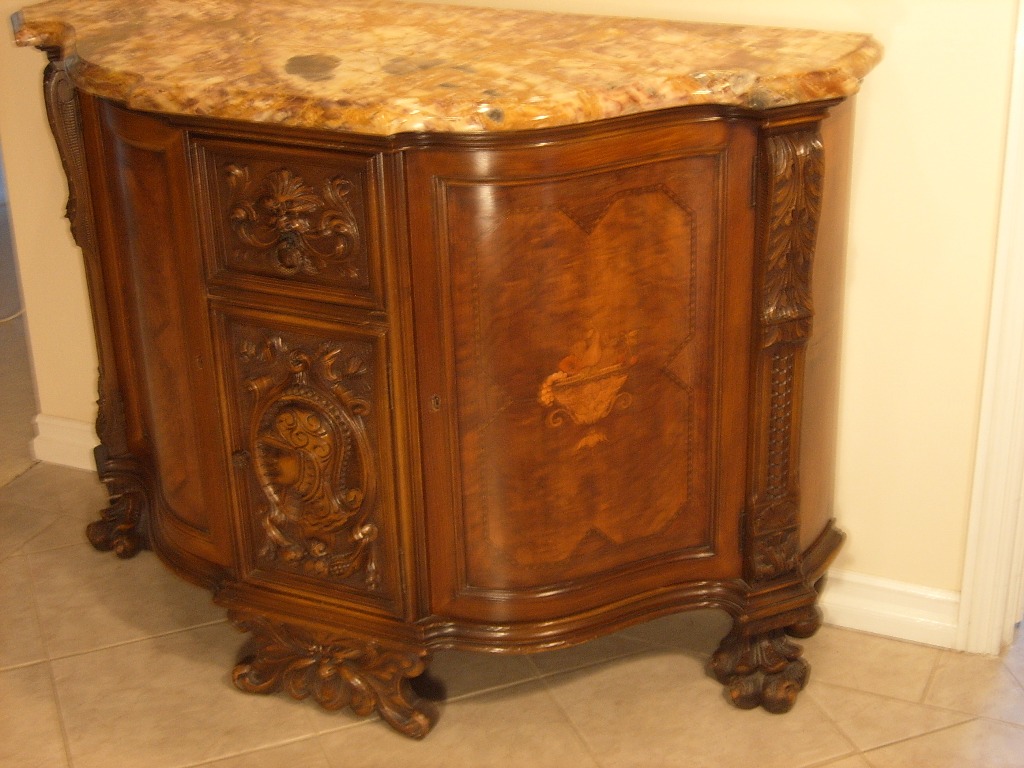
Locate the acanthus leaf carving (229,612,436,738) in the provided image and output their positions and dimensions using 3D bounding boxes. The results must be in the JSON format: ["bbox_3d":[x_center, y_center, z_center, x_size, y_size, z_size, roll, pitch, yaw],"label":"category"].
[{"bbox_3d":[-0.243,0.380,2.293,0.337,0.155,0.083,9,27,23],"label":"acanthus leaf carving"}]

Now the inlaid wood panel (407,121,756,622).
[{"bbox_3d":[0.097,0.004,2.064,0.431,0.641,0.069,-6,25,-9],"label":"inlaid wood panel"}]

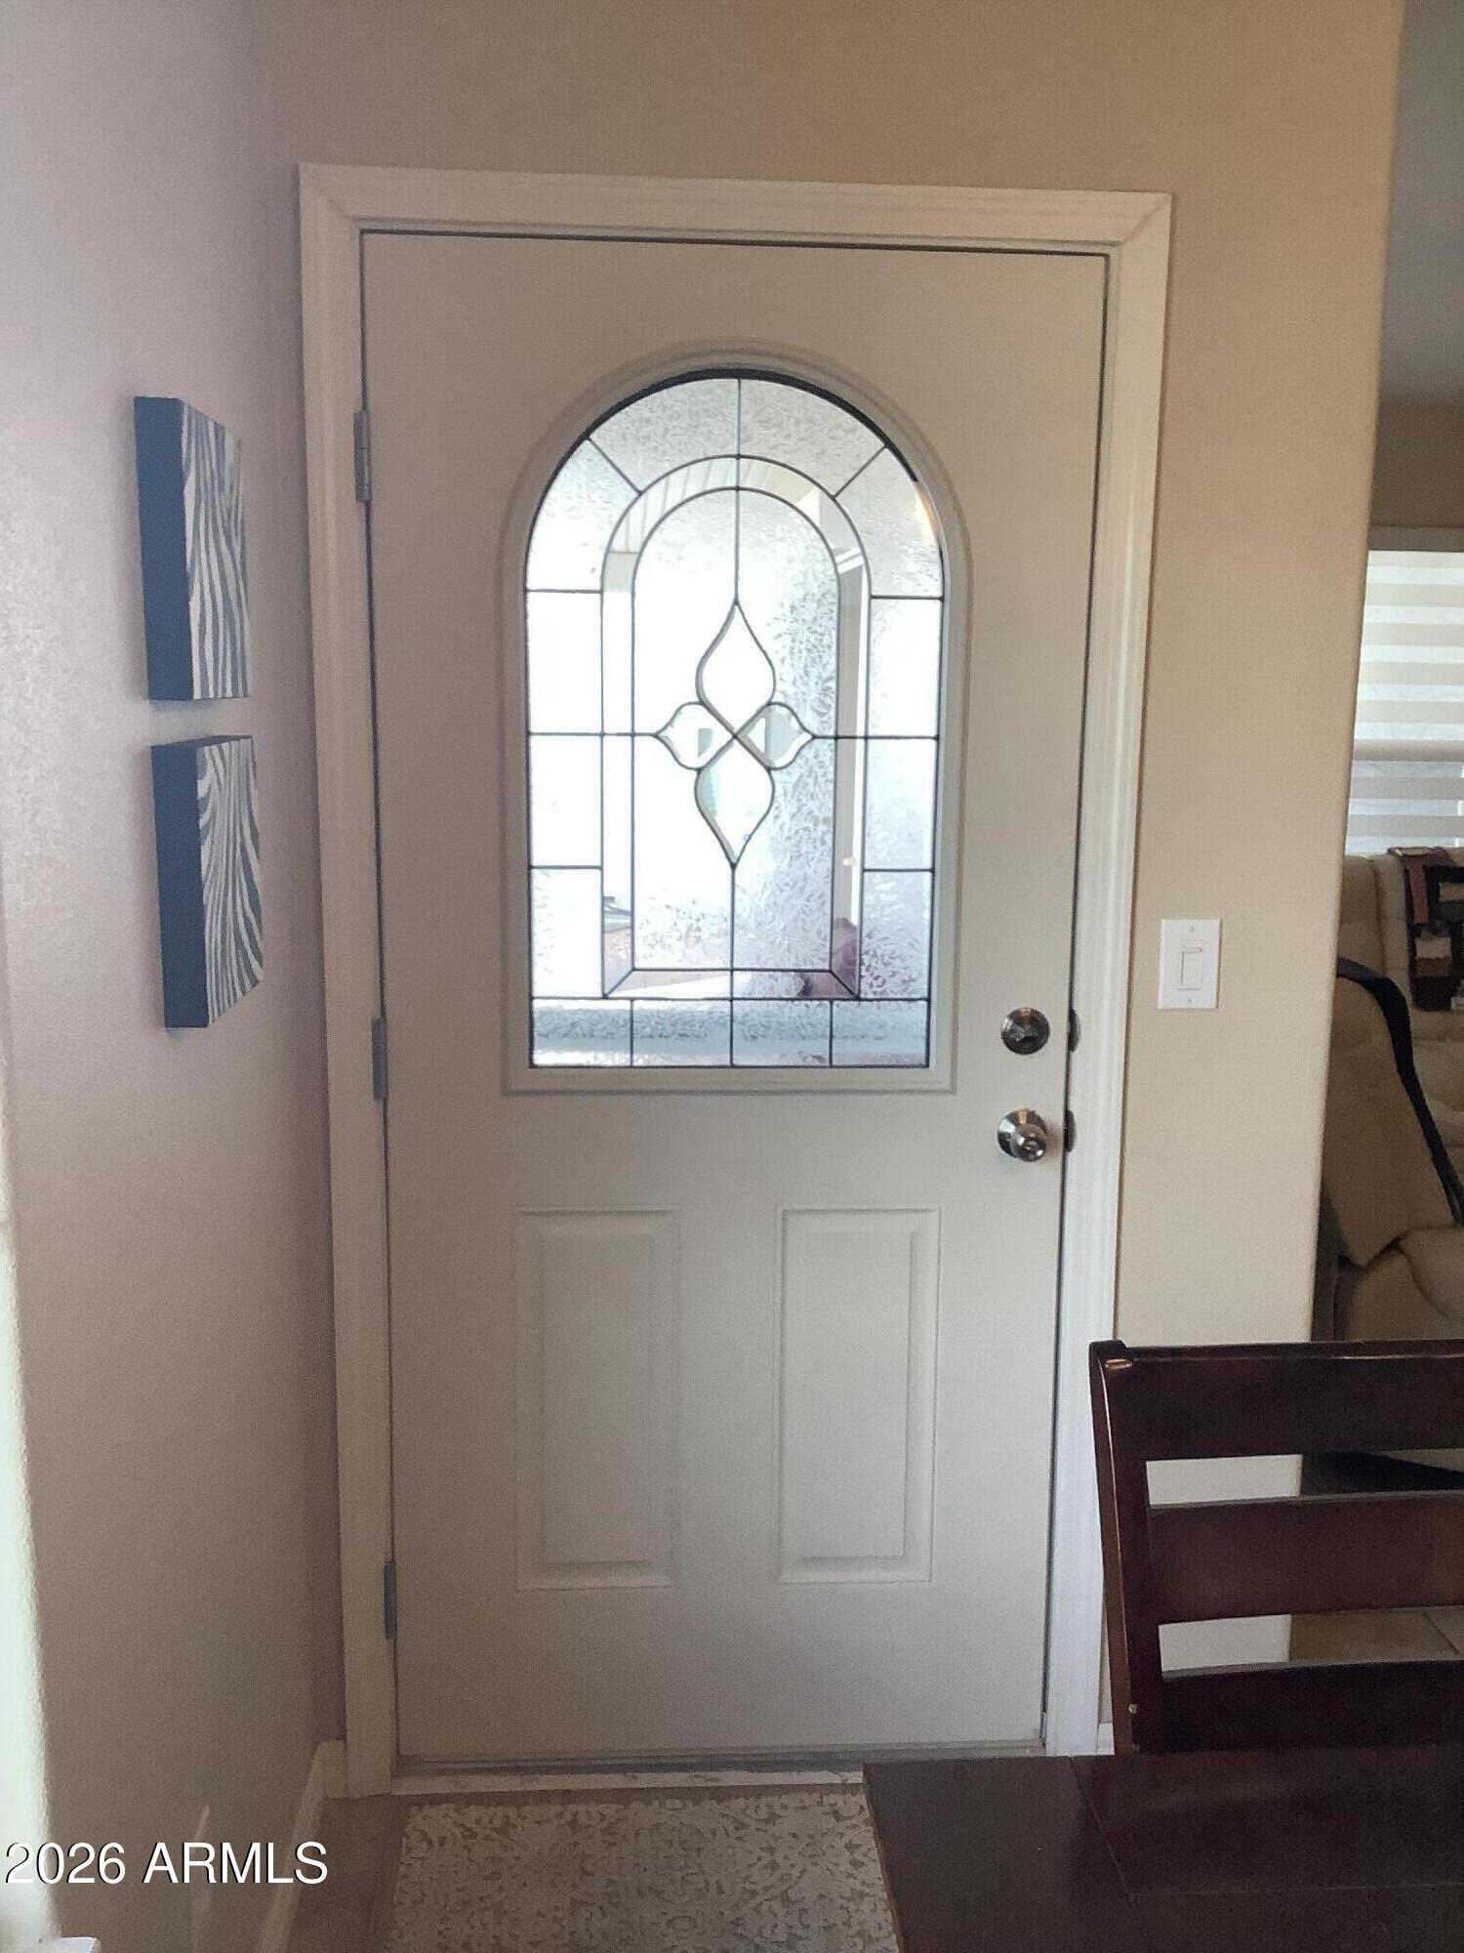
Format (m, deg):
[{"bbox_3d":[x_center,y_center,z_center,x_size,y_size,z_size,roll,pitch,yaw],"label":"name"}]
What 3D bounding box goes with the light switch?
[{"bbox_3d":[0.607,-0.015,2.312,0.079,0.119,0.007,0,10,-3],"label":"light switch"}]

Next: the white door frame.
[{"bbox_3d":[0.000,0.085,2.325,1.047,2.129,0.093,0,10,-3],"label":"white door frame"}]

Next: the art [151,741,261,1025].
[{"bbox_3d":[-0.513,-0.101,1.725,0.040,0.258,0.246,0,10,-3],"label":"art"}]

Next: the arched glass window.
[{"bbox_3d":[0.004,-0.315,2.240,0.534,0.883,0.028,0,10,-3],"label":"arched glass window"}]

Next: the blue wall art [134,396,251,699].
[{"bbox_3d":[-0.511,-0.398,1.675,0.039,0.259,0.251,0,10,-3],"label":"blue wall art"}]

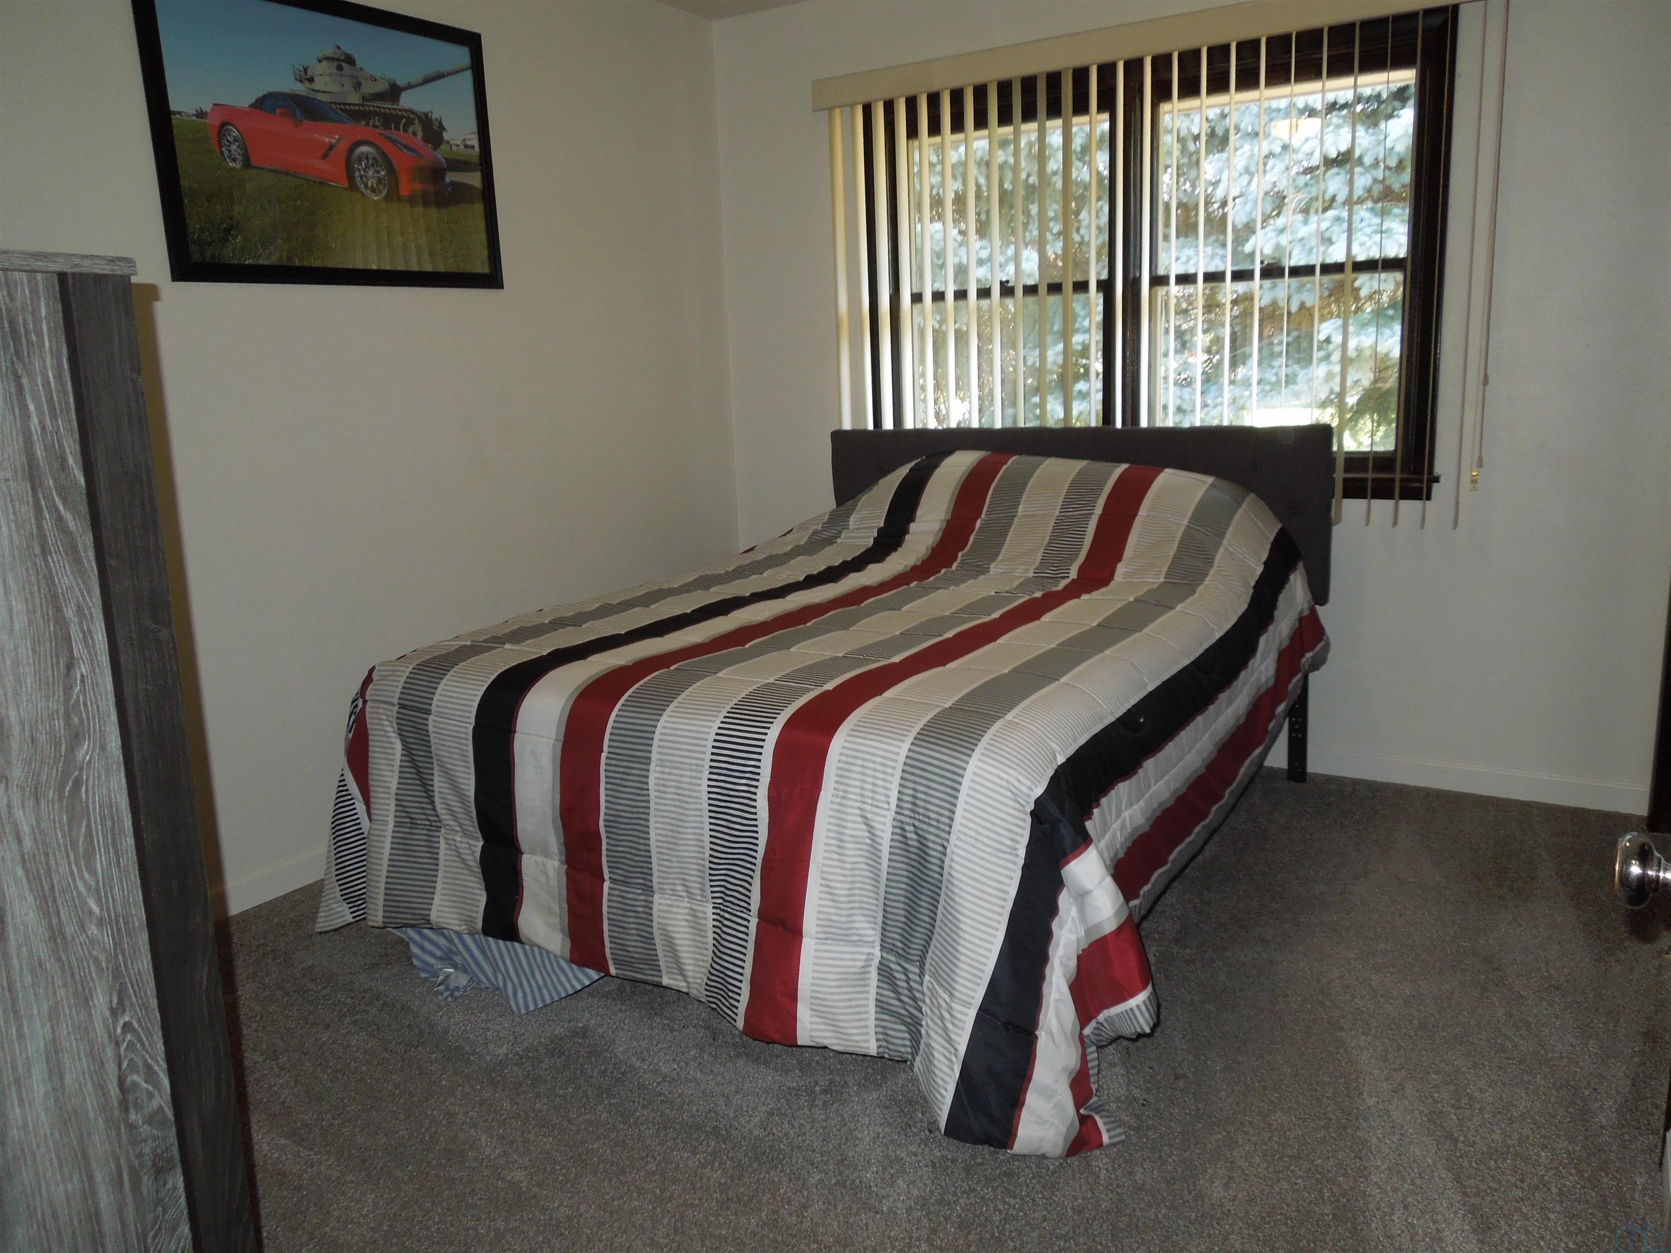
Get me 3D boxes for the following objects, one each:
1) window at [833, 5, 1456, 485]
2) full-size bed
[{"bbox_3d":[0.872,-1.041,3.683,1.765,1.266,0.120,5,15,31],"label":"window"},{"bbox_3d":[0.086,0.124,3.048,1.850,0.985,1.940,5,15,31],"label":"full-size bed"}]

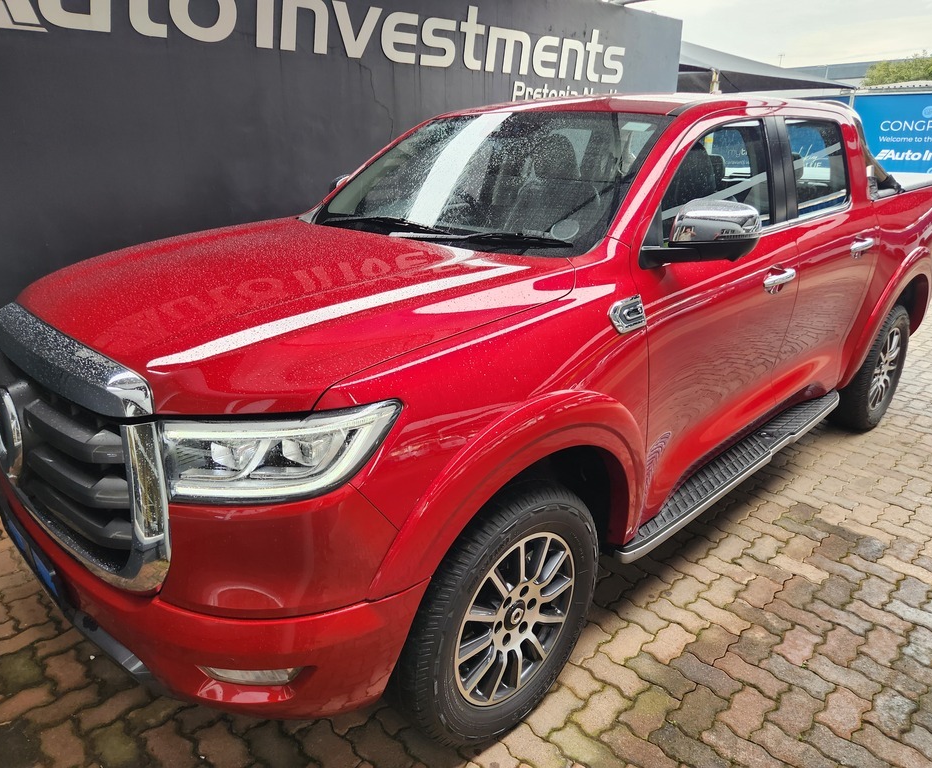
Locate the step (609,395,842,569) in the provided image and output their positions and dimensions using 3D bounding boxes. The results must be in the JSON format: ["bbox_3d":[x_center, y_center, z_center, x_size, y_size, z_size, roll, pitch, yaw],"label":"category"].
[{"bbox_3d":[1.181,0.333,2.921,2.000,0.085,0.190,-17,26,-41],"label":"step"}]

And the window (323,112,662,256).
[{"bbox_3d":[0.045,-0.820,2.559,1.420,0.140,0.780,19,61,42],"label":"window"}]

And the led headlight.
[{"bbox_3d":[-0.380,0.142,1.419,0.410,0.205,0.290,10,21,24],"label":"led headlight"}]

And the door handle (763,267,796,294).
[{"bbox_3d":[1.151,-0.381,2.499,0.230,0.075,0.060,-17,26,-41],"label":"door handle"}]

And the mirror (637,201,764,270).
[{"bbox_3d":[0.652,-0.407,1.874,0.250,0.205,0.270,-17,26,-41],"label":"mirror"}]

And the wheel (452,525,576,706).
[{"bbox_3d":[0.082,0.619,1.922,0.200,0.490,0.490,19,26,41],"label":"wheel"}]

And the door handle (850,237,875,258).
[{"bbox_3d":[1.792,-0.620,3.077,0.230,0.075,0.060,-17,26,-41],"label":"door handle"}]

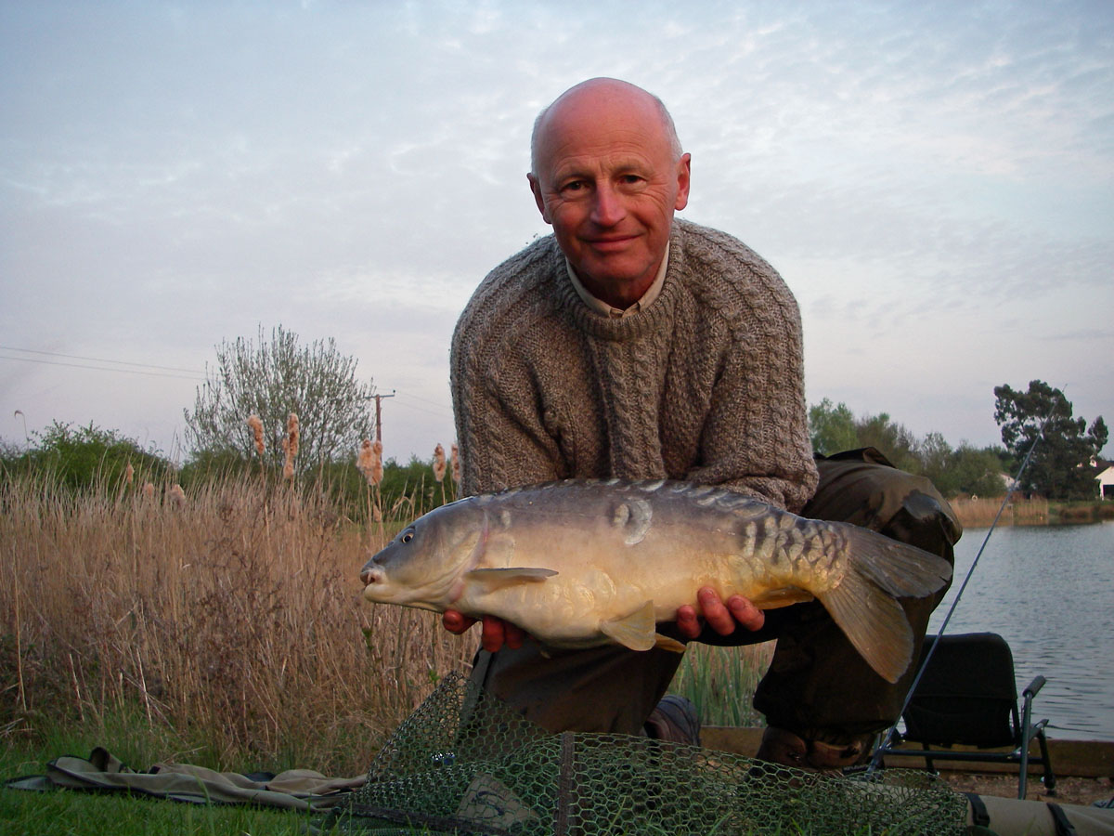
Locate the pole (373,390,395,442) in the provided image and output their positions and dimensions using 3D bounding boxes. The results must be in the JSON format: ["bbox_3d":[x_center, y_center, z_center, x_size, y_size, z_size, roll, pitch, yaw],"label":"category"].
[{"bbox_3d":[-10.100,2.600,70.000,1.900,7.900,0.300,-3,-5,22],"label":"pole"}]

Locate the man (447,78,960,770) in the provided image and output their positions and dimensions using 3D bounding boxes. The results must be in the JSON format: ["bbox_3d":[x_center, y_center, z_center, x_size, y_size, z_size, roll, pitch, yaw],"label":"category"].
[{"bbox_3d":[0.180,0.095,1.600,0.640,0.940,0.880,-1,-5,-3],"label":"man"}]

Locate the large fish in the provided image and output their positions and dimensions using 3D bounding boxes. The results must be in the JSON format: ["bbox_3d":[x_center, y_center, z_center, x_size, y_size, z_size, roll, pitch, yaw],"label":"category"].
[{"bbox_3d":[0.092,0.145,1.130,0.550,0.190,0.110,2,-5,0],"label":"large fish"}]

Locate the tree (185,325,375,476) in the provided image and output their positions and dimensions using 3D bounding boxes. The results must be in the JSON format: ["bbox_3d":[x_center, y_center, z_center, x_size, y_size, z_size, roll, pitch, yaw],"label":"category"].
[{"bbox_3d":[-6.800,0.470,30.000,4.700,5.400,4.700,-1,-5,0],"label":"tree"}]

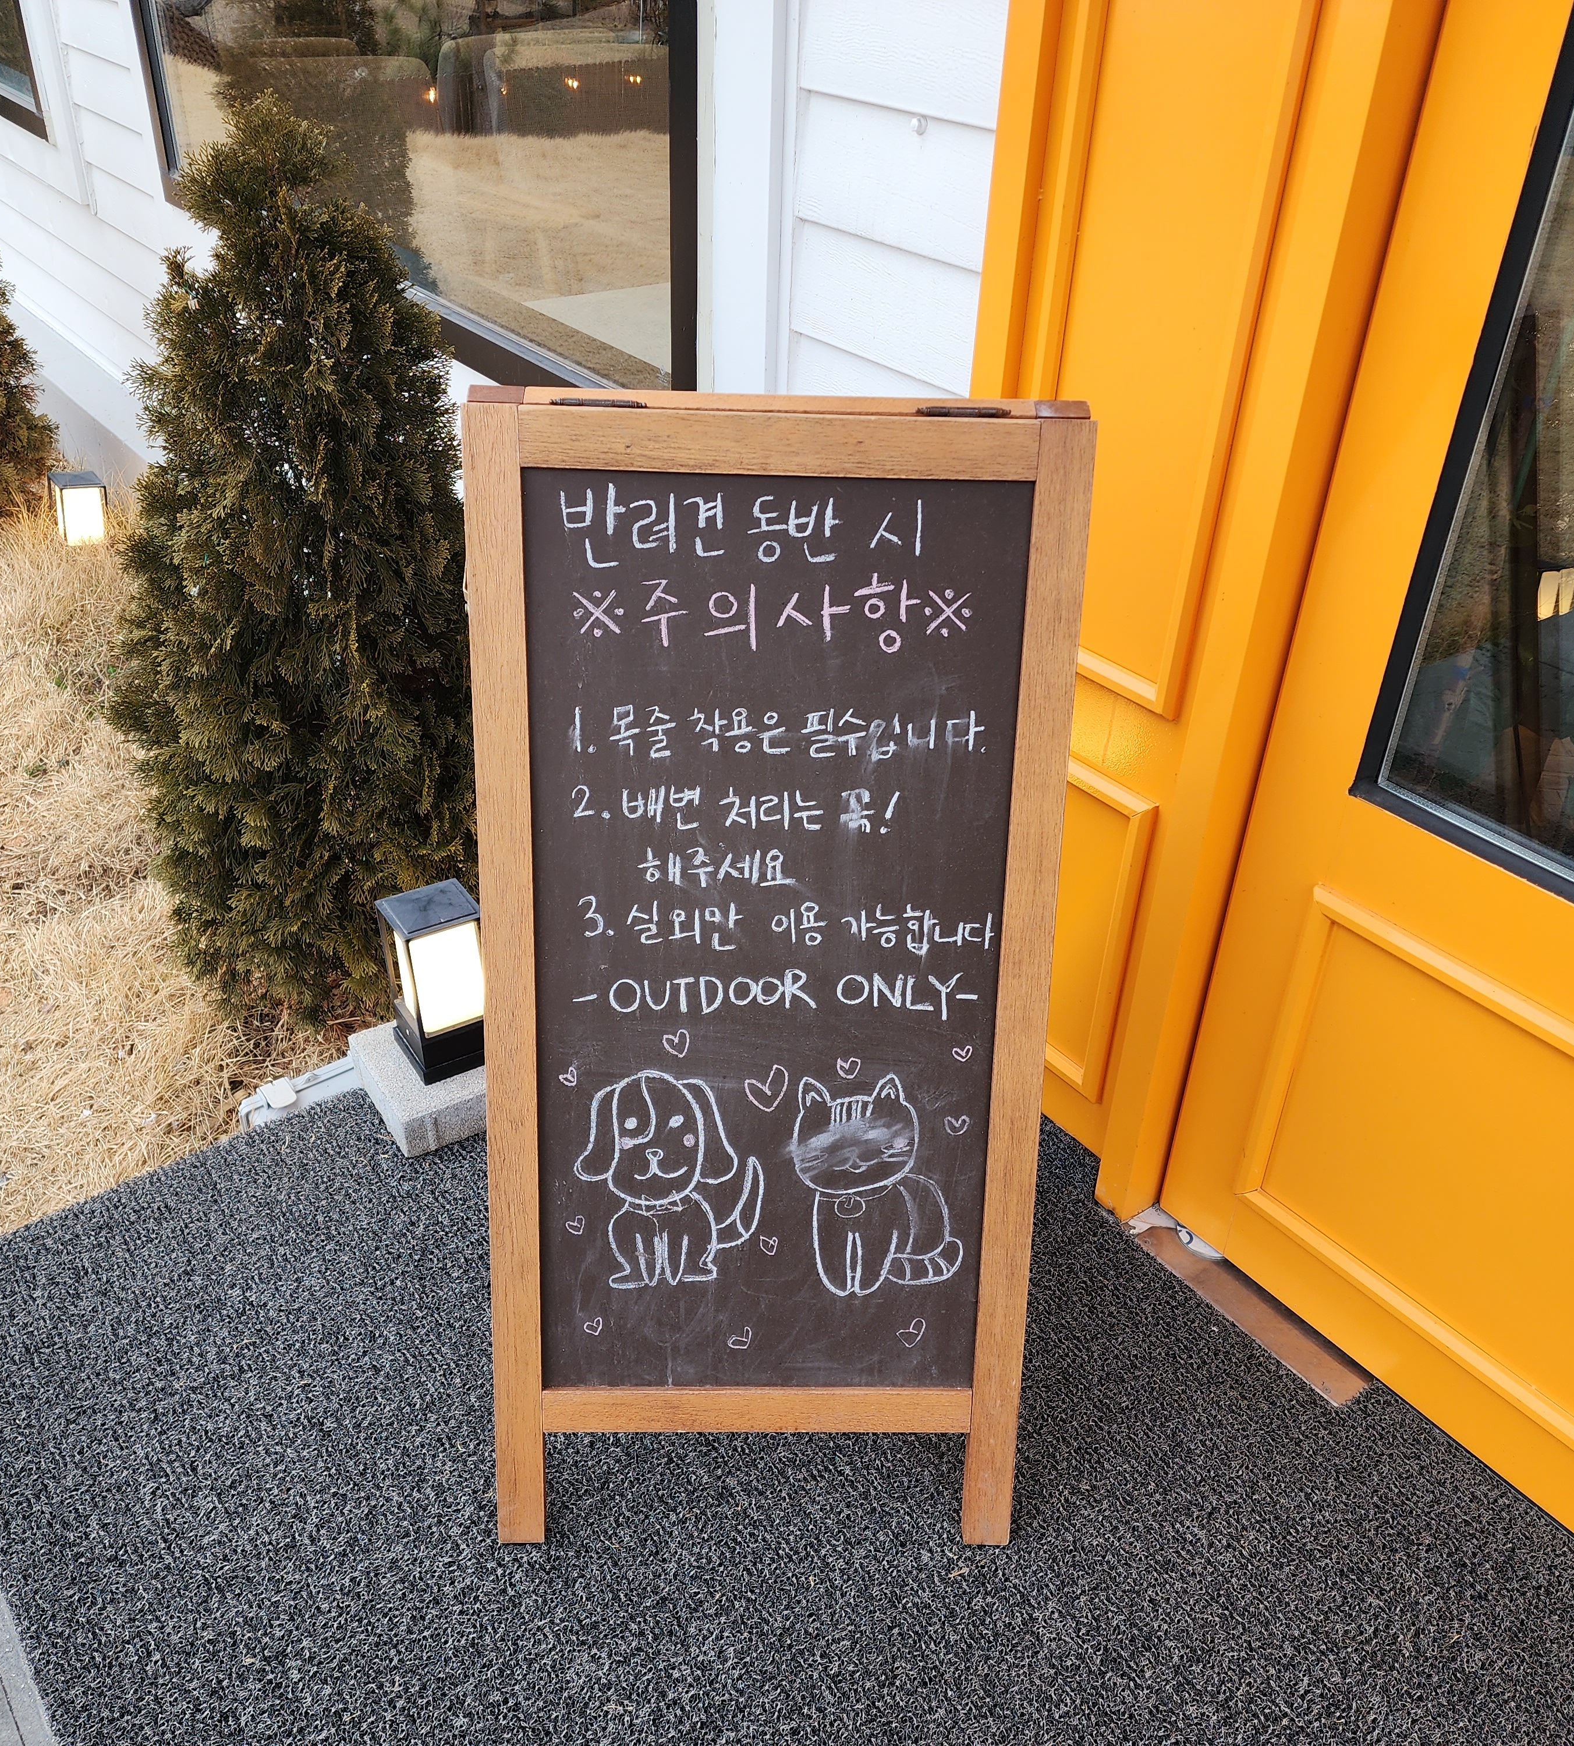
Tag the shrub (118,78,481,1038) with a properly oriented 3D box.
[{"bbox_3d":[-0.596,-0.353,2.024,0.529,1.187,0.529,-8,36,-15],"label":"shrub"}]

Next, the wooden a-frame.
[{"bbox_3d":[-0.021,0.043,1.555,0.515,1.032,0.722,1,34,-2],"label":"wooden a-frame"}]

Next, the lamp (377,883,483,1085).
[{"bbox_3d":[-0.447,0.138,1.998,0.109,0.226,0.109,-18,39,-27],"label":"lamp"}]

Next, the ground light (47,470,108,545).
[{"bbox_3d":[-1.672,-0.833,3.699,0.107,0.219,0.107,-17,39,-26],"label":"ground light"}]

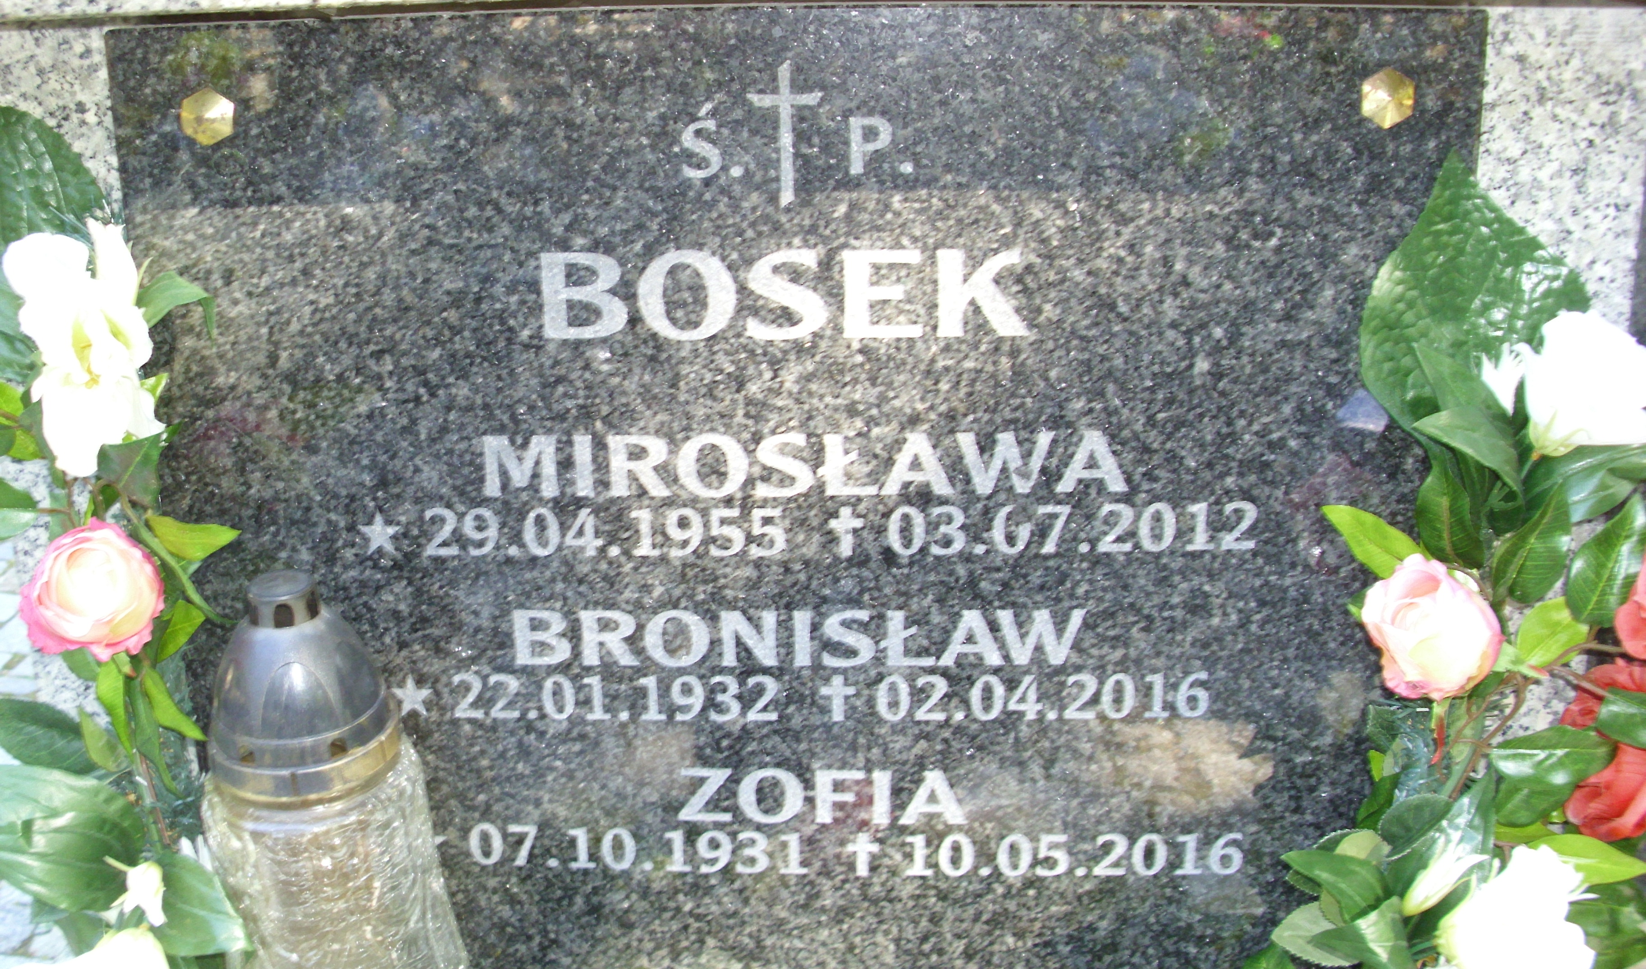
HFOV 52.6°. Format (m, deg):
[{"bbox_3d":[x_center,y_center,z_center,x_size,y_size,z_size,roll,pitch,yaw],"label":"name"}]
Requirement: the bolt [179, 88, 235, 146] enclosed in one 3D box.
[{"bbox_3d":[-0.270,-0.161,0.731,0.024,0.026,0.009,1,18,1],"label":"bolt"}]

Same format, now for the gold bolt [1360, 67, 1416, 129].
[{"bbox_3d":[0.247,-0.168,0.726,0.024,0.026,0.009,1,18,1],"label":"gold bolt"}]

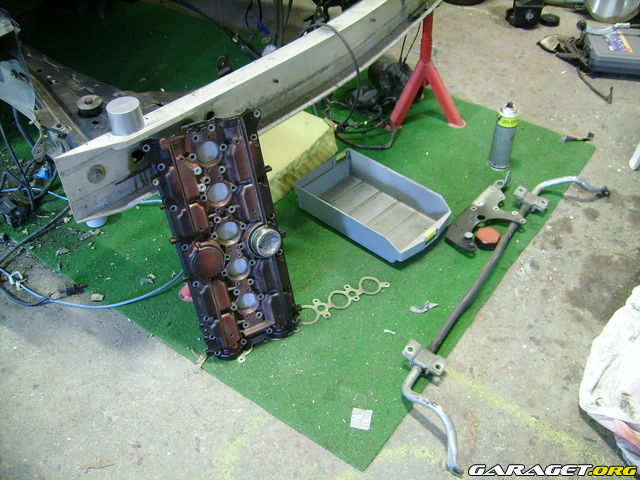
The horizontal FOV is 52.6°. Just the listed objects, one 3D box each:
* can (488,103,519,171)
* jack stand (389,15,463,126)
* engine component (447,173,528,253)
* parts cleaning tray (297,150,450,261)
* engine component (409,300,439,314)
[{"bbox_3d":[0.568,-0.317,1.981,0.066,0.220,0.066,0,42,0],"label":"can"},{"bbox_3d":[0.364,-0.607,2.173,0.265,0.400,0.250,0,42,0],"label":"jack stand"},{"bbox_3d":[0.491,-0.071,1.826,0.150,0.055,0.350,23,47,24],"label":"engine component"},{"bbox_3d":[0.150,-0.098,1.833,0.383,0.088,0.238,32,50,31],"label":"parts cleaning tray"},{"bbox_3d":[0.257,0.162,1.596,0.076,0.014,0.035,-9,42,-10],"label":"engine component"}]

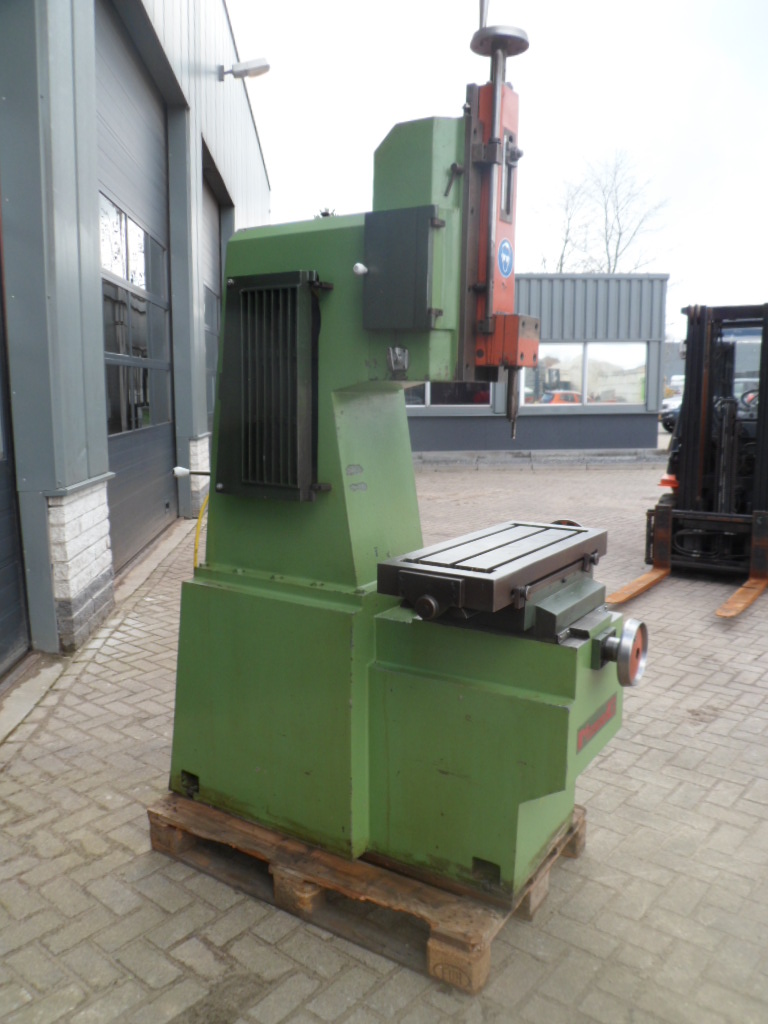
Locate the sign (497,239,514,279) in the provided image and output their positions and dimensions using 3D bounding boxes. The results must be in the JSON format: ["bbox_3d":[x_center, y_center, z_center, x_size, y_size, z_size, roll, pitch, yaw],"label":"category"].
[{"bbox_3d":[0.336,-0.699,2.200,0.004,0.100,0.100,5,10,32],"label":"sign"}]

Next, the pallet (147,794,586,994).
[{"bbox_3d":[-0.046,1.045,2.643,1.200,0.144,0.800,5,10,32],"label":"pallet"}]

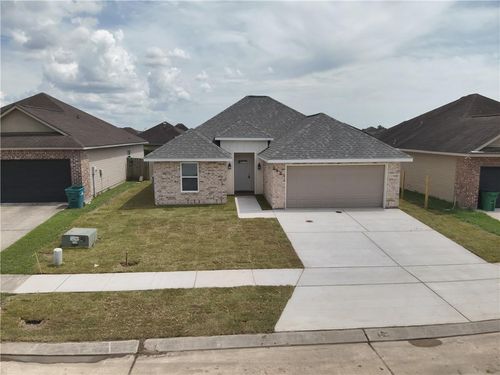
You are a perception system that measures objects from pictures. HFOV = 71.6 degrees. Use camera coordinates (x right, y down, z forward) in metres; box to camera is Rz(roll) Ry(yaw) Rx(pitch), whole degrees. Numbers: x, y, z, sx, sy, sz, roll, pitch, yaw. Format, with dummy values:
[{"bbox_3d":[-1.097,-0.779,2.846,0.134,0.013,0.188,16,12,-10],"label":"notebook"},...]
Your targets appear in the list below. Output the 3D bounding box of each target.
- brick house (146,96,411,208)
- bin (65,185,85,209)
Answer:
[{"bbox_3d":[0.750,-3.100,23.500,13.000,6.300,15.200,-1,8,-4],"label":"brick house"},{"bbox_3d":[-8.960,0.470,17.830,0.710,1.090,0.800,-2,9,-9],"label":"bin"}]

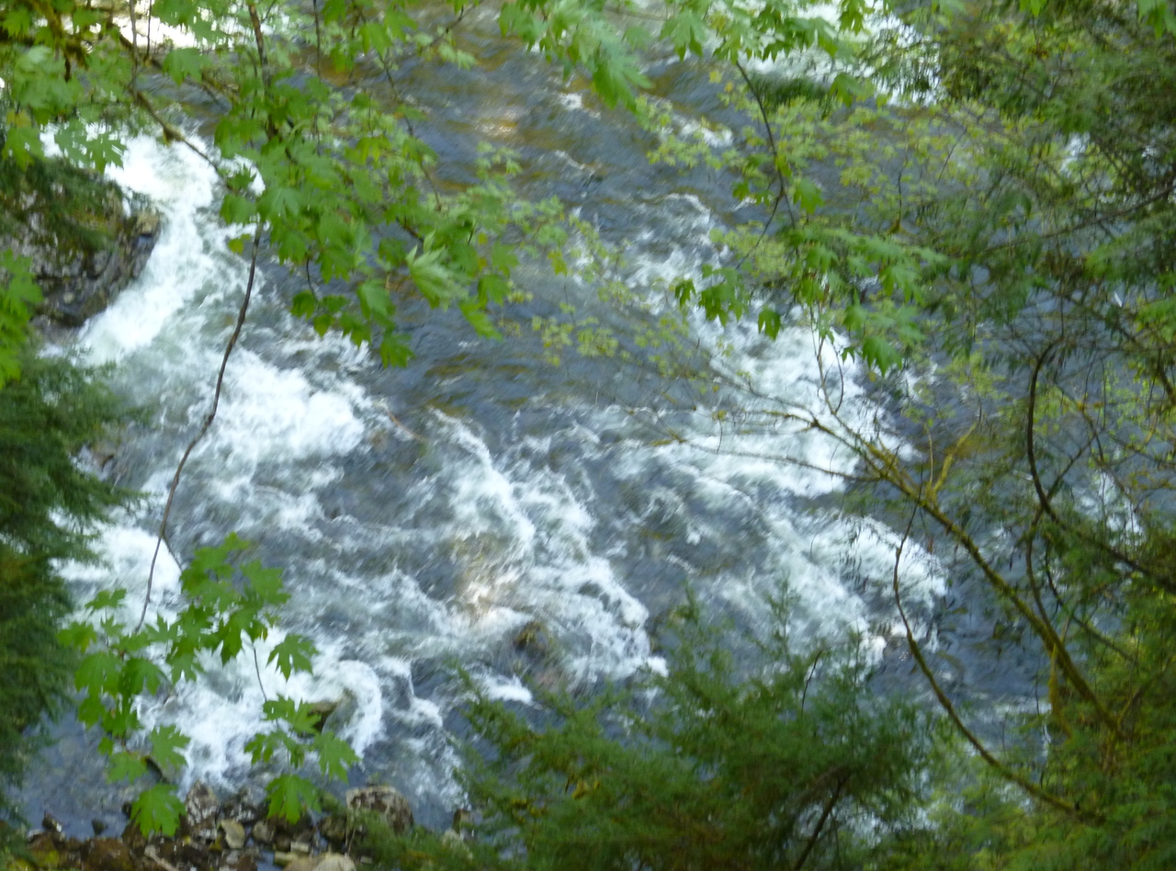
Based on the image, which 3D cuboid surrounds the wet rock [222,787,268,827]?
[{"bbox_3d":[-3.249,3.509,27.589,0.450,0.330,0.380,0,35,0],"label":"wet rock"}]

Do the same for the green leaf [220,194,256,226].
[{"bbox_3d":[-1.366,-0.879,11.385,0.150,0.120,0.080,0,35,0],"label":"green leaf"}]

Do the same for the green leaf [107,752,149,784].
[{"bbox_3d":[-1.794,1.296,11.400,0.165,0.086,0.090,-5,28,-9],"label":"green leaf"}]

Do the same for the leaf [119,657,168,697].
[{"bbox_3d":[-1.718,0.933,11.300,0.185,0.134,0.080,-5,28,-9],"label":"leaf"}]

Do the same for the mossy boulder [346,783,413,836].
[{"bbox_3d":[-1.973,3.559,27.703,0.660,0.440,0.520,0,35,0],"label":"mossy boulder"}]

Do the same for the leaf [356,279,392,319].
[{"bbox_3d":[-0.804,-0.514,11.000,0.131,0.128,0.070,-2,28,-4],"label":"leaf"}]

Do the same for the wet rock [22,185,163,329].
[{"bbox_3d":[-5.781,-2.076,33.949,1.750,1.400,1.400,0,35,0],"label":"wet rock"}]

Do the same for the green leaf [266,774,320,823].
[{"bbox_3d":[-1.153,1.418,11.400,0.215,0.180,0.080,-3,28,-6],"label":"green leaf"}]

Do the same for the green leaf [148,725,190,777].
[{"bbox_3d":[-1.554,1.166,10.827,0.170,0.160,0.100,0,35,0],"label":"green leaf"}]

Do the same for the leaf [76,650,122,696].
[{"bbox_3d":[-1.892,0.919,11.300,0.178,0.151,0.080,-5,28,-10],"label":"leaf"}]

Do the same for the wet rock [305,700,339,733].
[{"bbox_3d":[-2.617,2.780,28.748,0.400,0.300,0.360,0,35,0],"label":"wet rock"}]

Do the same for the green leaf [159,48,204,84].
[{"bbox_3d":[-1.527,-1.389,11.000,0.166,0.118,0.080,-4,28,-7],"label":"green leaf"}]

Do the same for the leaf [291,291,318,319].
[{"bbox_3d":[-1.109,-0.512,11.435,0.120,0.100,0.070,0,35,0],"label":"leaf"}]

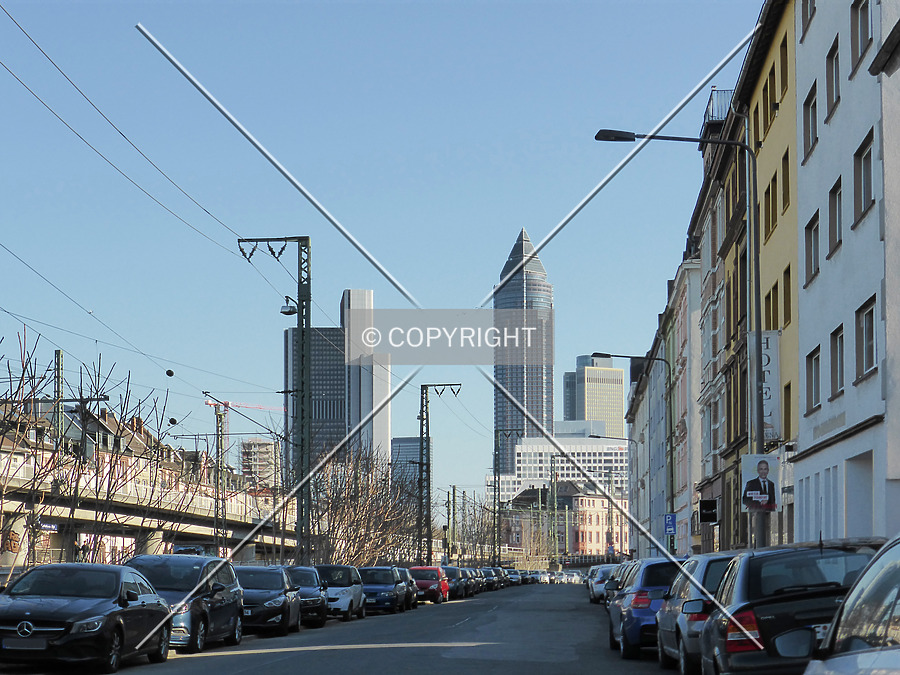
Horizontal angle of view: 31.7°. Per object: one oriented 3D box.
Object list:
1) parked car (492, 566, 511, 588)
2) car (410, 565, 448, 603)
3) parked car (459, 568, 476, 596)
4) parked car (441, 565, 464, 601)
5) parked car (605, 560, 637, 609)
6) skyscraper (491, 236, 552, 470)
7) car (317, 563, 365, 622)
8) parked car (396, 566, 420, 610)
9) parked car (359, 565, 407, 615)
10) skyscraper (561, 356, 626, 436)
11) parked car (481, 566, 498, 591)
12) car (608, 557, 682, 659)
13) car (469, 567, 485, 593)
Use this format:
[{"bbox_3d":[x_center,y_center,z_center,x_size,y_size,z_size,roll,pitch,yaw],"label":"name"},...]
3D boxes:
[{"bbox_3d":[3.059,17.558,116.017,1.810,1.580,4.500,-1,-8,5],"label":"parked car"},{"bbox_3d":[-1.030,10.559,67.691,1.710,1.530,3.950,-1,-8,5],"label":"car"},{"bbox_3d":[0.300,12.910,83.375,1.780,1.480,4.350,-1,-8,5],"label":"parked car"},{"bbox_3d":[-0.250,11.924,77.085,1.780,1.560,4.300,-1,-8,5],"label":"parked car"},{"bbox_3d":[5.238,6.973,44.314,1.780,1.480,4.350,-1,-8,5],"label":"parked car"},{"bbox_3d":[56.139,44.462,1184.654,43.000,257.000,43.000,0,-8,3],"label":"skyscraper"},{"bbox_3d":[-3.350,7.209,44.929,1.560,1.540,2.700,-1,-8,6],"label":"car"},{"bbox_3d":[-2.130,8.959,56.599,1.750,1.470,4.250,-1,-8,5],"label":"parked car"},{"bbox_3d":[-2.488,8.328,52.481,1.770,1.490,4.450,-1,-8,5],"label":"parked car"},{"bbox_3d":[132.000,114.850,1448.695,42.000,200.000,42.000,3,-9,-22],"label":"skyscraper"},{"bbox_3d":[2.300,16.762,109.729,1.780,1.480,4.300,-1,-8,4],"label":"parked car"},{"bbox_3d":[3.308,3.910,23.192,1.770,1.420,4.330,-1,-8,4],"label":"car"},{"bbox_3d":[1.100,14.581,94.888,1.780,1.480,4.300,-1,-8,4],"label":"car"}]

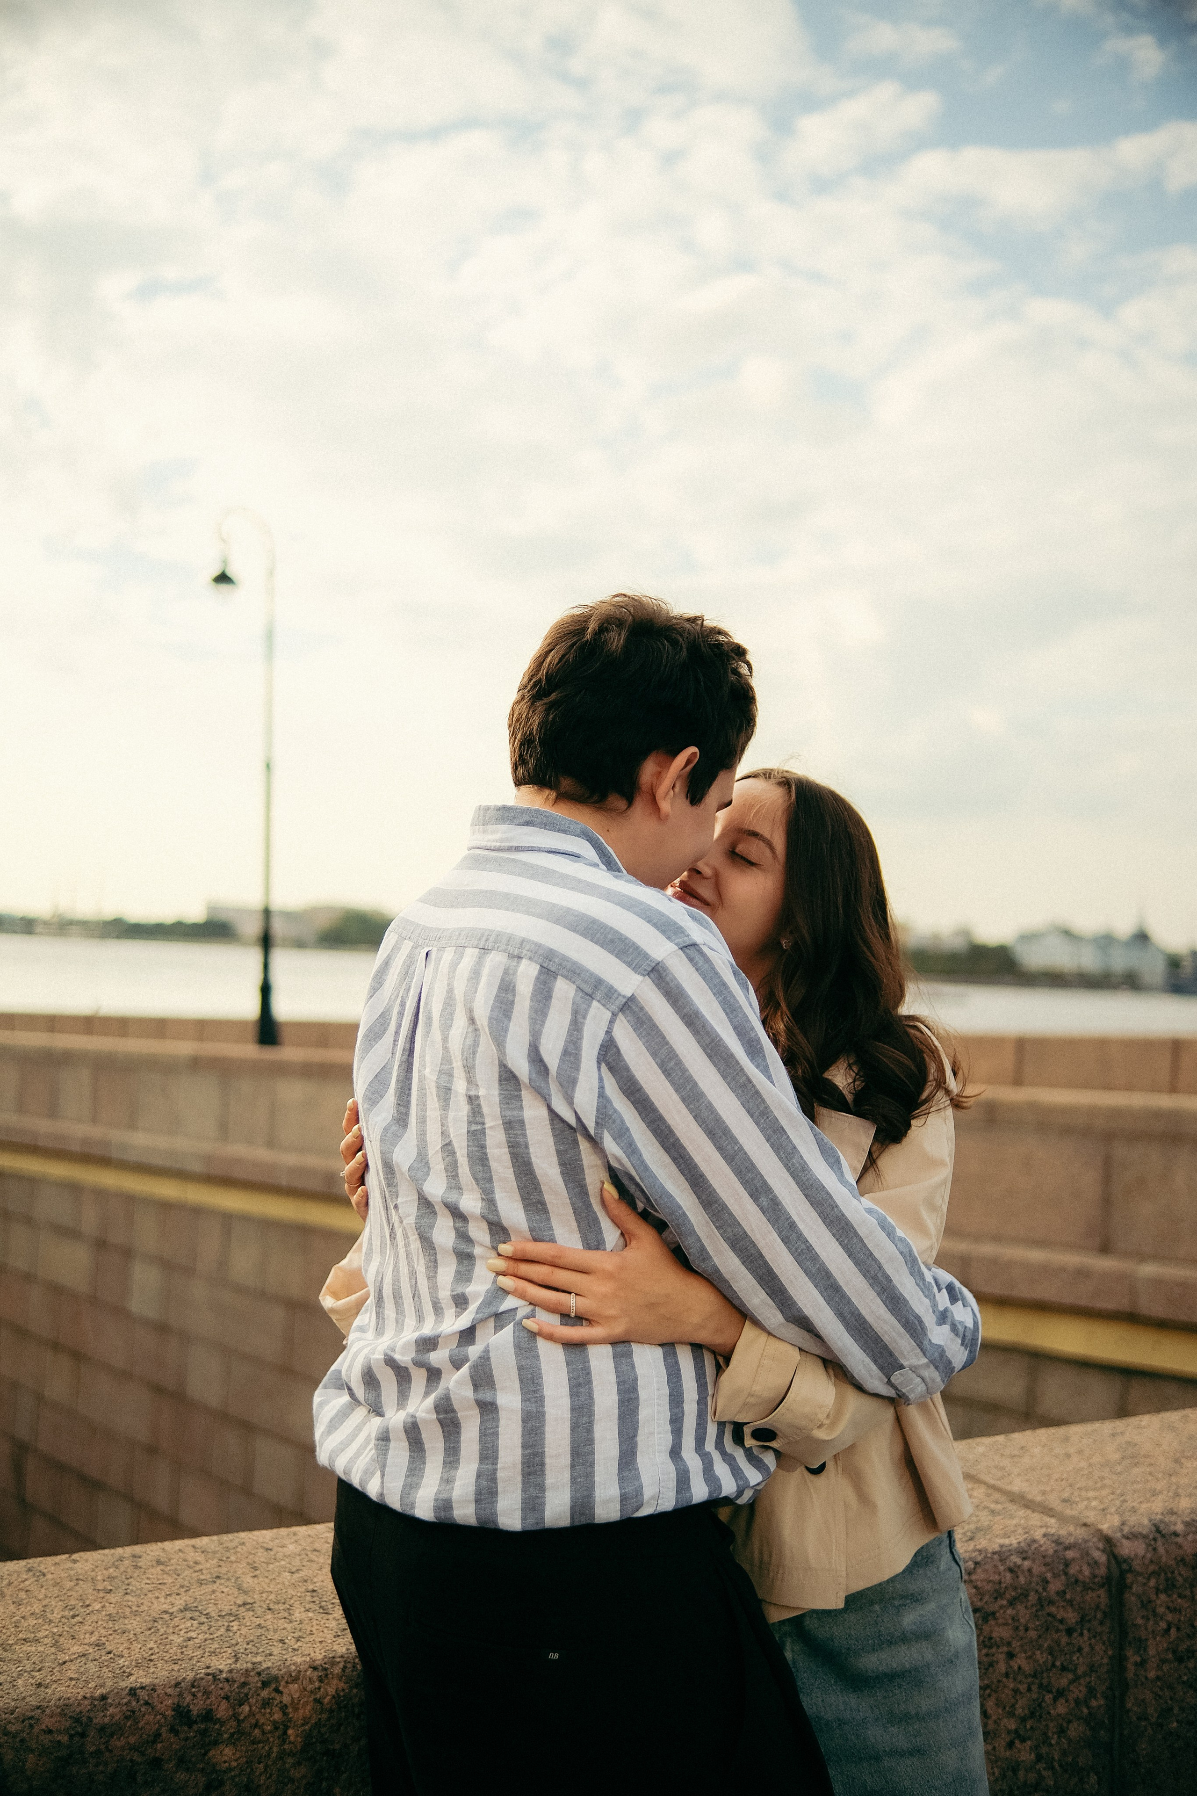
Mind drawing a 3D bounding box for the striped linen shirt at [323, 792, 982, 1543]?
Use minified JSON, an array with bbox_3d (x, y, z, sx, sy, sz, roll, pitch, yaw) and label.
[{"bbox_3d":[0.041,0.219,1.510,0.530,0.586,0.439,0,-2,41],"label":"striped linen shirt"}]

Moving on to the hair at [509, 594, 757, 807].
[{"bbox_3d":[0.032,-0.169,1.489,0.219,0.189,0.189,17,-11,-41],"label":"hair"}]

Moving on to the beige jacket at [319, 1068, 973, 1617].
[{"bbox_3d":[0.058,0.372,1.642,0.541,0.520,0.449,0,-2,38],"label":"beige jacket"}]

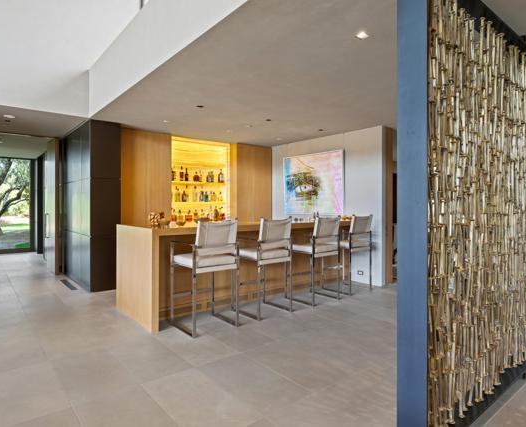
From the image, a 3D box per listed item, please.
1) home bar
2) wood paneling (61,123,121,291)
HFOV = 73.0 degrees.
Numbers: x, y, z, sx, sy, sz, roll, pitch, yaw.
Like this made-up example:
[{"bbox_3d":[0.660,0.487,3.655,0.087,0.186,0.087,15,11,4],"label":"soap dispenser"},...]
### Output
[{"bbox_3d":[-0.424,-0.109,5.764,3.840,2.620,2.650,-1,1,-39],"label":"home bar"},{"bbox_3d":[-3.064,-0.121,6.301,0.440,2.620,1.970,-1,1,-39],"label":"wood paneling"}]

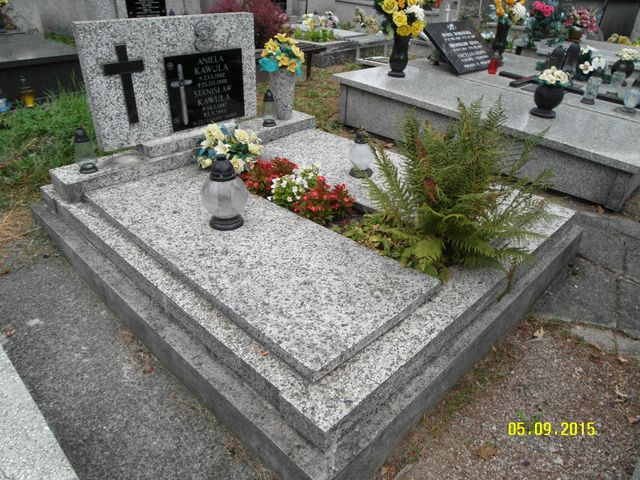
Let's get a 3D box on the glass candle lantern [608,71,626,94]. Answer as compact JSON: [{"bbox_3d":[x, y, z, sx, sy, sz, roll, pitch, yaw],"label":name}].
[{"bbox_3d":[2.670,-1.415,3.991,0.110,0.180,0.110,27,39,37],"label":"glass candle lantern"}]

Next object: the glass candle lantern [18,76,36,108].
[{"bbox_3d":[-2.486,-1.249,3.758,0.130,0.250,0.130,1,30,0],"label":"glass candle lantern"}]

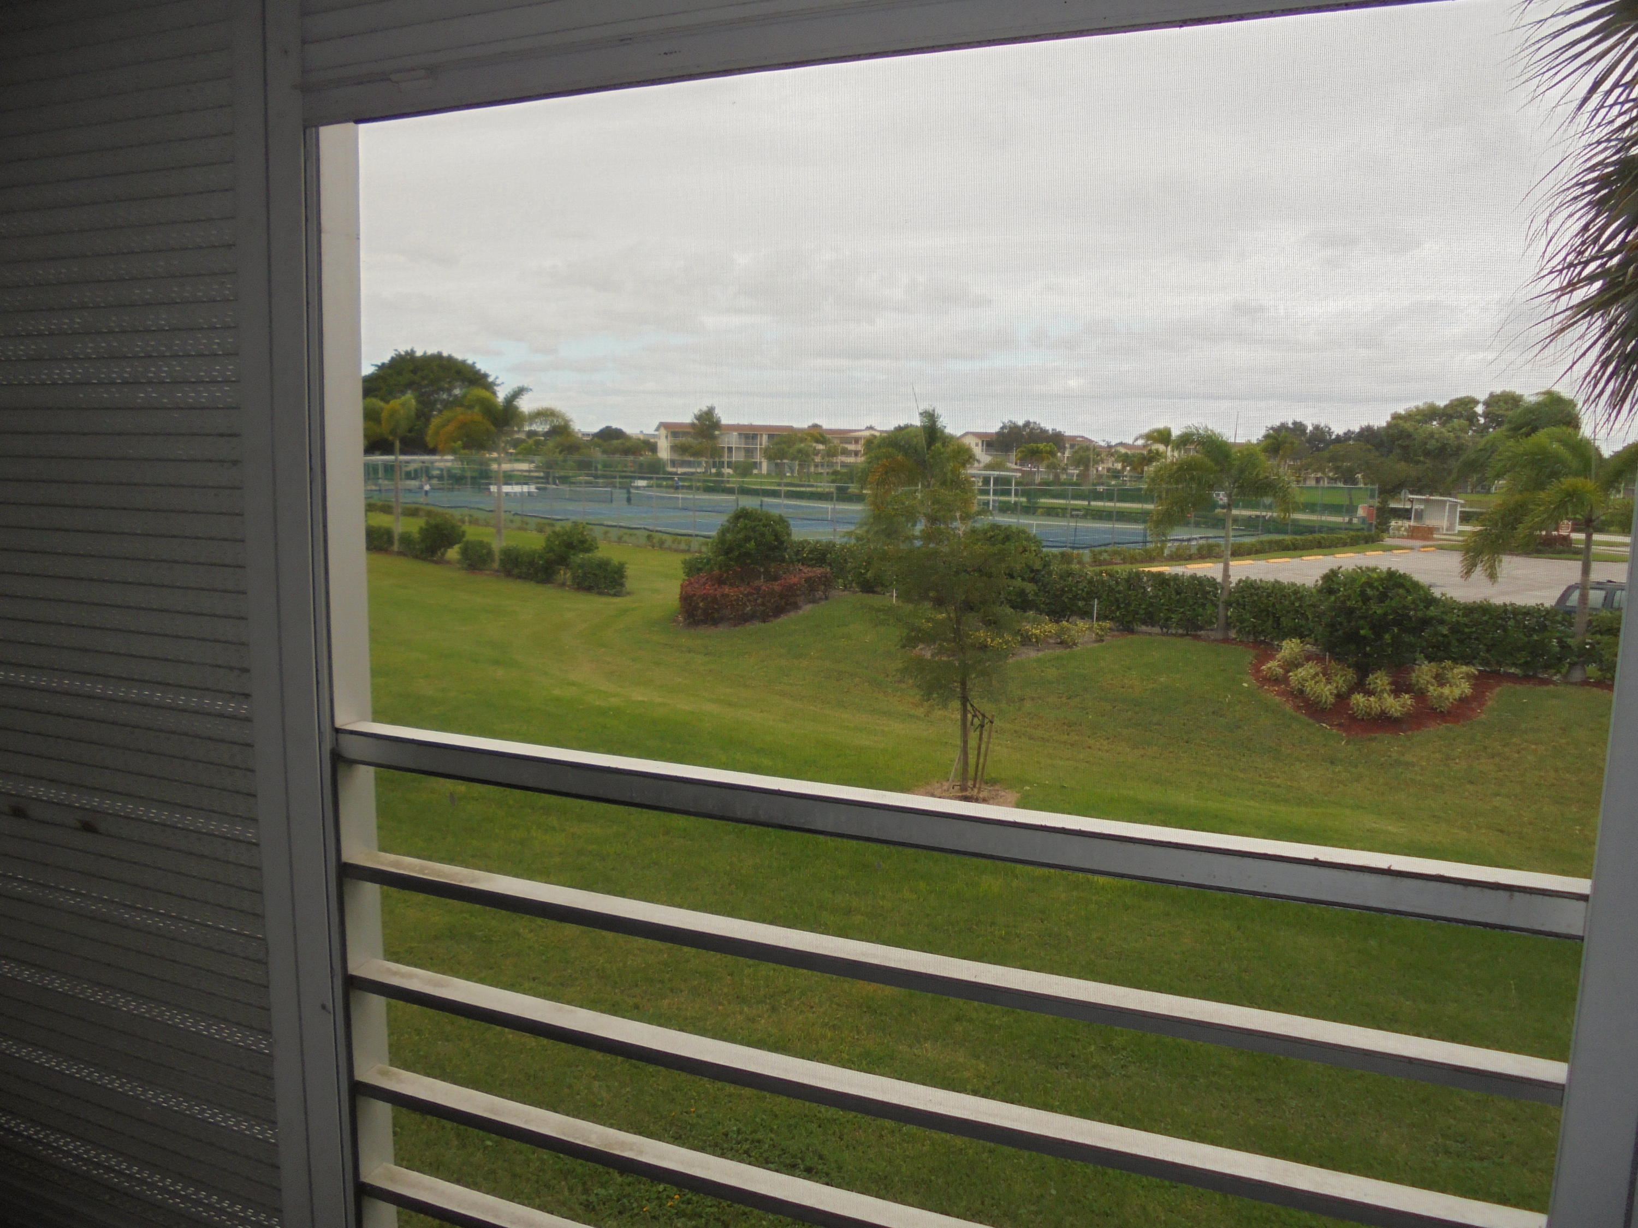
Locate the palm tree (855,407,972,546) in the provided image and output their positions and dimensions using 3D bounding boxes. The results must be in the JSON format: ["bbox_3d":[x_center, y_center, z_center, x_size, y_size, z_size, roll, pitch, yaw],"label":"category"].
[{"bbox_3d":[2.824,-3.123,35.488,3.400,5.459,3.400,2,8,4],"label":"palm tree"}]

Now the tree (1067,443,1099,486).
[{"bbox_3d":[33.041,-18.281,153.827,4.000,5.943,4.000,3,8,12],"label":"tree"}]

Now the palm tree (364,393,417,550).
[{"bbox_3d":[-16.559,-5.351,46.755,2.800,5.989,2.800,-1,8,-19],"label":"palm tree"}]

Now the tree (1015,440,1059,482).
[{"bbox_3d":[28.158,-19.133,158.773,5.400,6.101,5.200,3,8,10],"label":"tree"}]

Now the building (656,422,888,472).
[{"bbox_3d":[-9.024,-32.091,238.885,42.500,9.600,13.000,-1,8,-16],"label":"building"}]

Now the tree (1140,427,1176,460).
[{"bbox_3d":[33.981,-15.100,123.983,4.200,7.503,4.200,3,8,15],"label":"tree"}]

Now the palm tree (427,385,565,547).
[{"bbox_3d":[-10.734,-4.520,41.197,4.400,6.079,4.100,-1,8,-15],"label":"palm tree"}]

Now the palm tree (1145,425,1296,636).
[{"bbox_3d":[9.672,-1.916,29.472,3.500,4.973,3.400,4,8,18],"label":"palm tree"}]

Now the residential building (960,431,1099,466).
[{"bbox_3d":[40.945,-30.205,234.939,24.500,9.300,12.000,-1,8,-16],"label":"residential building"}]

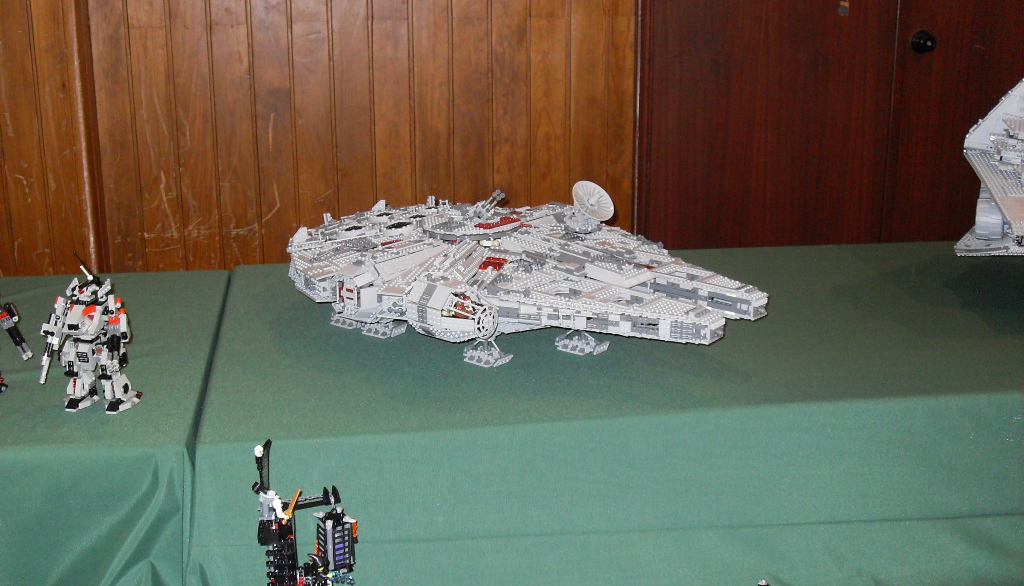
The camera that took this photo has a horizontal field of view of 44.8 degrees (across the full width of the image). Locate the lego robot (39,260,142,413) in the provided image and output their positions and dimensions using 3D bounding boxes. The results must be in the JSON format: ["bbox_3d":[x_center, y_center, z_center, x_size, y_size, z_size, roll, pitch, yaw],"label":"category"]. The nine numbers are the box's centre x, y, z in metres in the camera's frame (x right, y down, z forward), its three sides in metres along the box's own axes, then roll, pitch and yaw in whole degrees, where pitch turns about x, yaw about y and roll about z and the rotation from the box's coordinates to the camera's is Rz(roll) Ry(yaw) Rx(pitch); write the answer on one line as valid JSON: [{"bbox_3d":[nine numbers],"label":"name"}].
[{"bbox_3d":[-0.564,0.055,1.666,0.112,0.203,0.080,3,16,16],"label":"lego robot"}]

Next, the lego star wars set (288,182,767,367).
[{"bbox_3d":[-0.003,-0.055,2.004,0.835,0.217,0.565,11,19,38],"label":"lego star wars set"}]

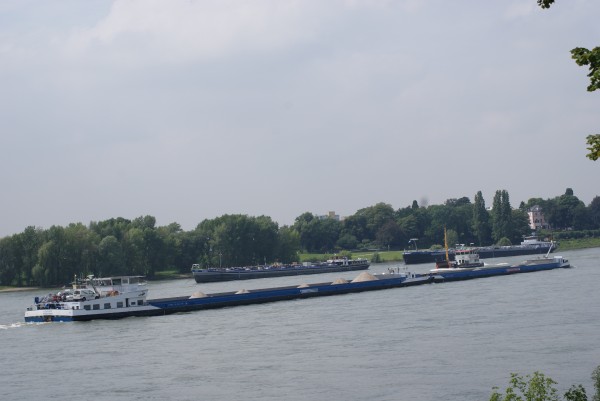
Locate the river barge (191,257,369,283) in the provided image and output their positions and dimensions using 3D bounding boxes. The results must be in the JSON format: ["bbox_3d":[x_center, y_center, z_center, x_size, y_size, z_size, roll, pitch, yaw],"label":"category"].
[{"bbox_3d":[-6.190,22.280,455.220,9.500,5.600,84.600,-4,-2,39],"label":"river barge"}]

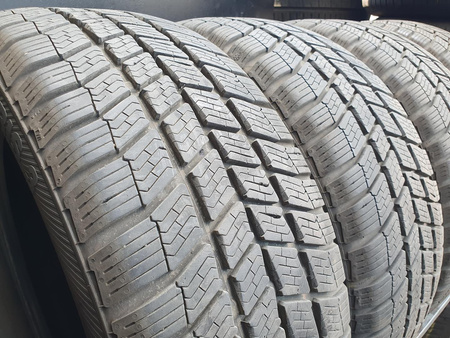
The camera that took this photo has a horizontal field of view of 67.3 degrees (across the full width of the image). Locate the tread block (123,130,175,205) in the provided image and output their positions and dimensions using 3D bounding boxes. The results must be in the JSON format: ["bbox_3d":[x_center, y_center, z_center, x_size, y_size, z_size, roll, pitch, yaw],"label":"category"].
[{"bbox_3d":[-0.045,-0.001,0.204,0.028,0.043,0.009,-20,-15,-33],"label":"tread block"}]

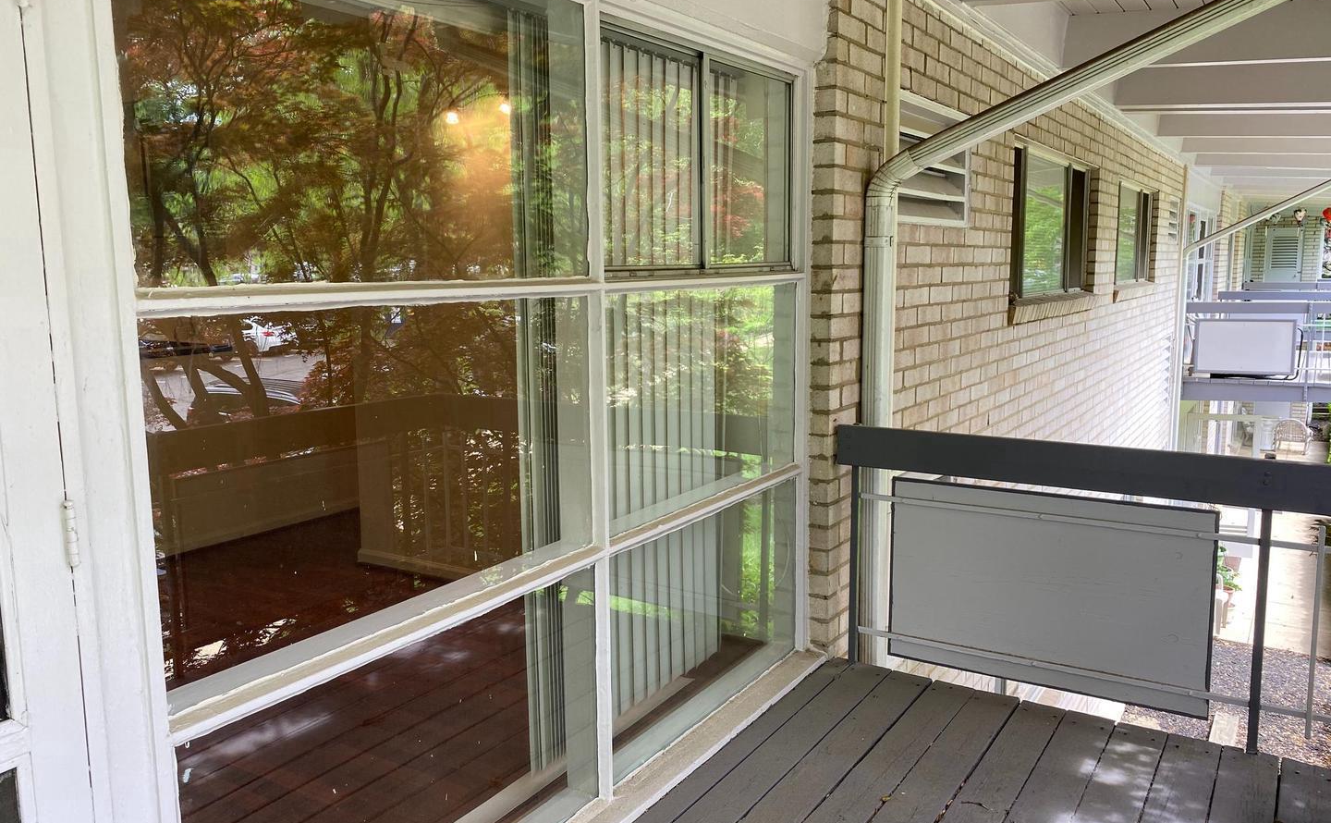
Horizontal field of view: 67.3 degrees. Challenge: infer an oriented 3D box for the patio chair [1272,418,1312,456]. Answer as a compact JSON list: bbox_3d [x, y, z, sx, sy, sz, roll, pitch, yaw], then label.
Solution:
[{"bbox_3d":[13.858,0.553,22.084,0.660,0.740,0.620,7,11,42],"label":"patio chair"}]

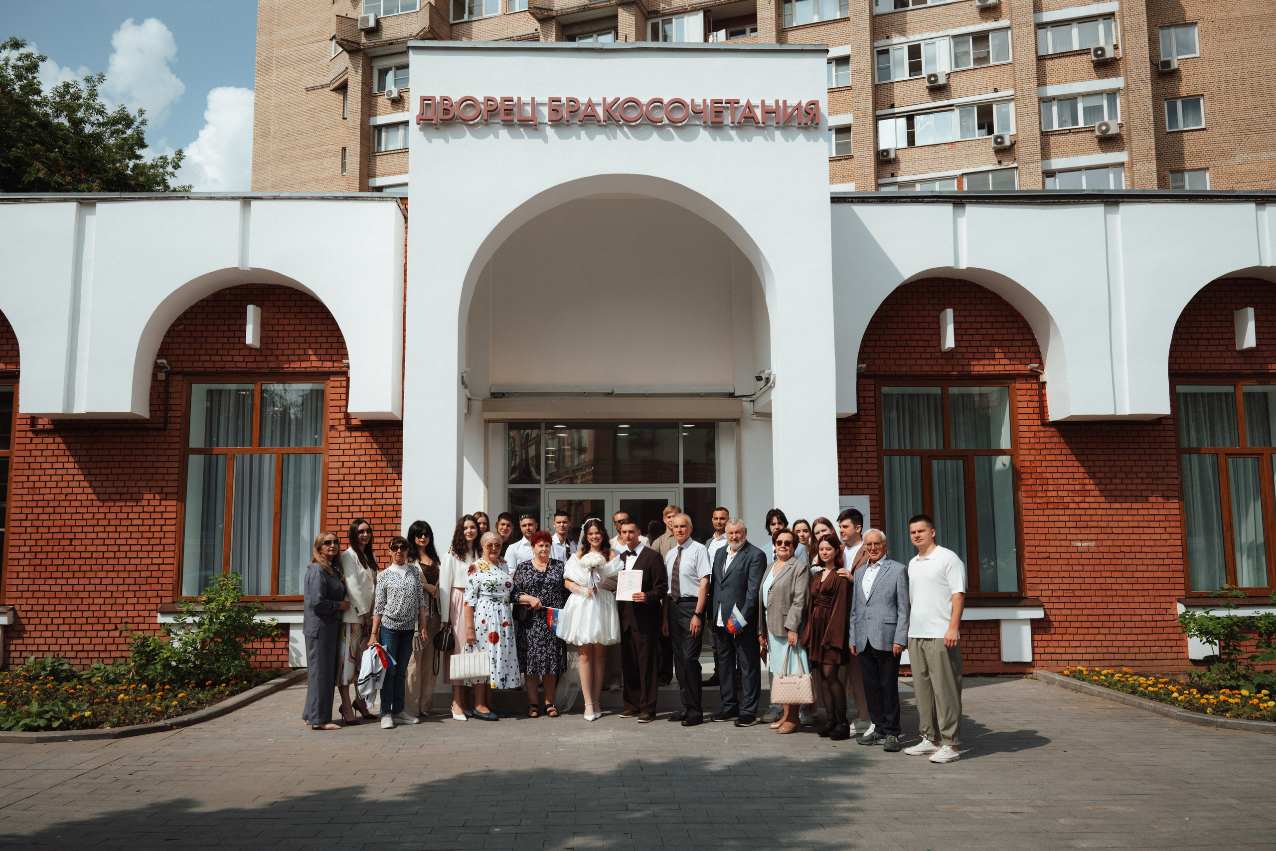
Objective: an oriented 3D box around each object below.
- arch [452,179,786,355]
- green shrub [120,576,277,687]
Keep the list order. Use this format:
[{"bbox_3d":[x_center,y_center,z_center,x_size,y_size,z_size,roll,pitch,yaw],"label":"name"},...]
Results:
[{"bbox_3d":[-0.240,-1.655,10.430,3.300,1.870,0.580,0,-6,-1],"label":"arch"},{"bbox_3d":[-4.680,2.165,10.630,1.600,1.180,1.150,0,-6,-1],"label":"green shrub"}]

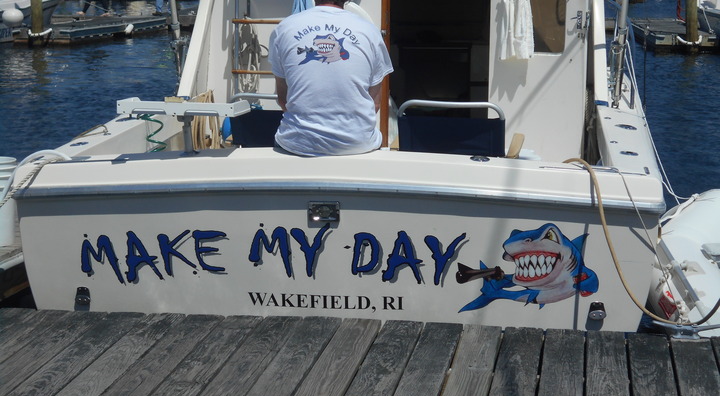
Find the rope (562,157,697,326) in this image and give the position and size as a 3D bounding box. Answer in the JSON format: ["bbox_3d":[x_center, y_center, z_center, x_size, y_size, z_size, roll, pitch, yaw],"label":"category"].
[{"bbox_3d":[1.094,0.157,6.395,0.561,0.544,0.728,2,10,9],"label":"rope"}]

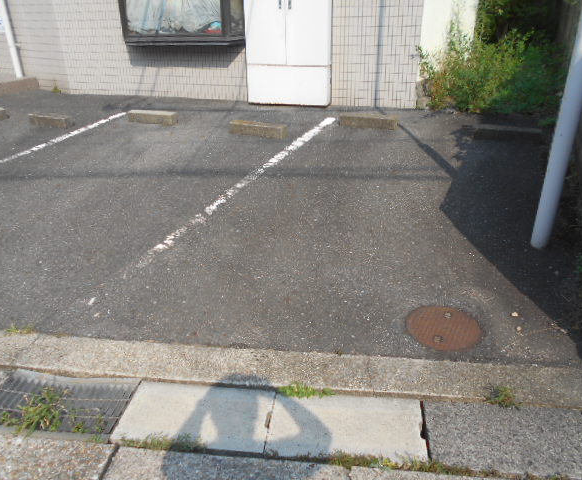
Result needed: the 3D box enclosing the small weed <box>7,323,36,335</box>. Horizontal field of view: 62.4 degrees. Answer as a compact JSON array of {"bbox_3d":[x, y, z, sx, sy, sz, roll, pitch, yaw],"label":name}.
[{"bbox_3d":[-1.293,0.423,2.299,0.135,0.045,0.060,3,29,9],"label":"small weed"}]

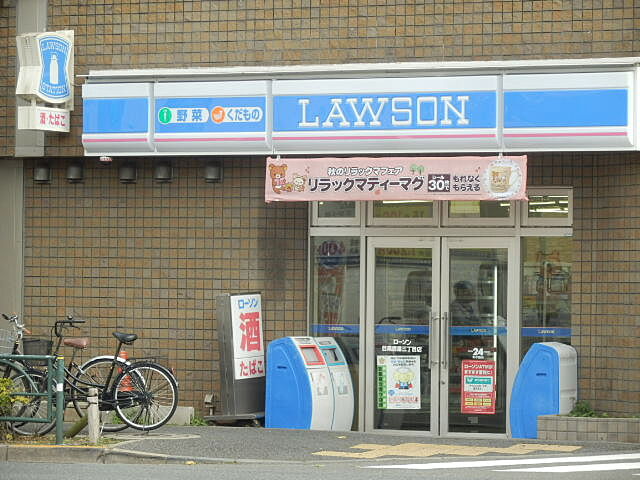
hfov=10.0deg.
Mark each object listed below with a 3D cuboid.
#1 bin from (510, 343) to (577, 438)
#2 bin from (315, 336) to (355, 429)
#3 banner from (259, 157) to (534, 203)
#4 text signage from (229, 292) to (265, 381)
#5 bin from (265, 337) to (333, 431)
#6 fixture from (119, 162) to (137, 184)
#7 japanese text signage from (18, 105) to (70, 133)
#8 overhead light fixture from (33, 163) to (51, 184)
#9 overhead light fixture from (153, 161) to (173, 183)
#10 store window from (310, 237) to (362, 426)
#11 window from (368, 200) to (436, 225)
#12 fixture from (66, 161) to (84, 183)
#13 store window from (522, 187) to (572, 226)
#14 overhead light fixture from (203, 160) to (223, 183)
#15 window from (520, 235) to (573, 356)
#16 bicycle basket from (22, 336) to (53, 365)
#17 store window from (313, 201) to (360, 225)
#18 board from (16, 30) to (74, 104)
[{"bbox_3d":[2.104,1.418,34.375,0.516,0.895,0.369,0,-1,30],"label":"bin"},{"bbox_3d":[0.002,1.514,38.425,0.570,0.980,0.410,0,-1,30],"label":"bin"},{"bbox_3d":[0.748,-0.612,36.992,2.971,0.447,0.030,0,-1,28],"label":"banner"},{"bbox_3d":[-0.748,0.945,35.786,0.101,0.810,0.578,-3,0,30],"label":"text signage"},{"bbox_3d":[-0.189,1.380,35.338,0.531,0.890,0.432,0,-1,30],"label":"bin"},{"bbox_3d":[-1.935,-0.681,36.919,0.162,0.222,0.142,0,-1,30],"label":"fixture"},{"bbox_3d":[-2.750,-1.197,36.534,0.215,0.222,0.600,0,-1,30],"label":"japanese text signage"},{"bbox_3d":[-3.013,-0.719,39.601,0.165,0.225,0.175,0,-1,28],"label":"overhead light fixture"},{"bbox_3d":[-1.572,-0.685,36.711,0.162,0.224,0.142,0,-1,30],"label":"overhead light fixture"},{"bbox_3d":[0.160,0.978,38.731,0.629,2.041,0.080,0,-1,28],"label":"store window"},{"bbox_3d":[0.805,-0.315,35.484,0.777,0.368,0.081,0,-1,30],"label":"window"},{"bbox_3d":[-2.631,-0.716,39.396,0.165,0.225,0.175,0,-1,28],"label":"fixture"},{"bbox_3d":[2.333,-0.342,37.593,0.581,0.406,0.080,0,-1,28],"label":"store window"},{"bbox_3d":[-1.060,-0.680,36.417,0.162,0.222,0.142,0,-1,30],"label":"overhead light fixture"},{"bbox_3d":[2.146,0.924,34.697,0.548,1.914,0.081,0,-1,30],"label":"window"},{"bbox_3d":[-2.897,1.145,37.600,0.300,0.270,0.350,1,-1,-9],"label":"bicycle basket"},{"bbox_3d":[0.174,-0.345,38.750,0.599,0.406,0.080,0,-1,28],"label":"store window"},{"bbox_3d":[-2.752,-1.714,36.530,0.235,0.708,0.623,0,-1,30],"label":"board"}]

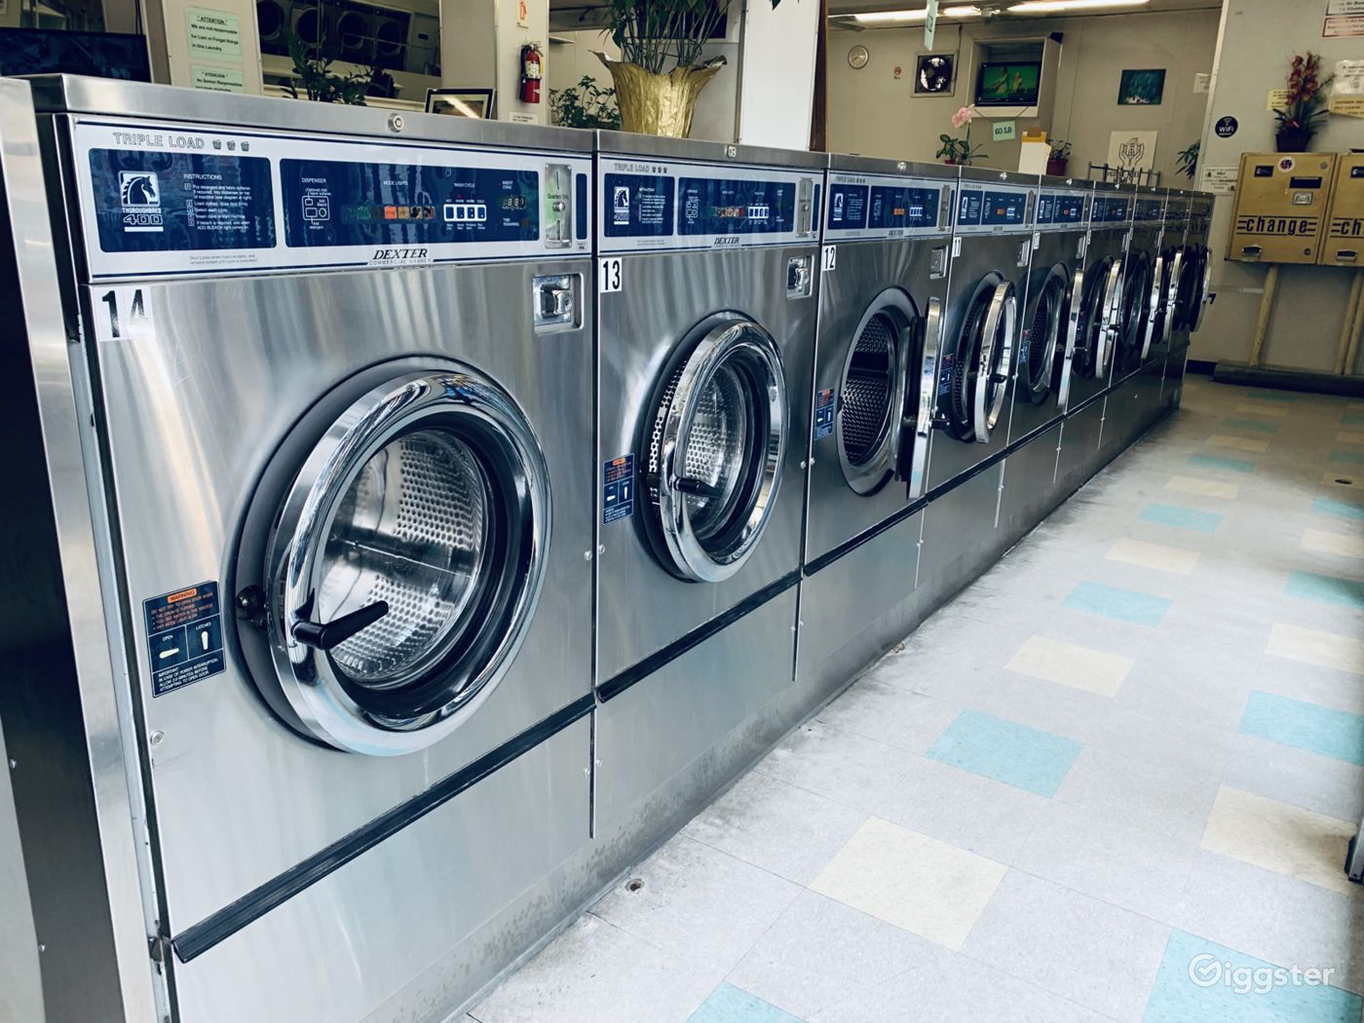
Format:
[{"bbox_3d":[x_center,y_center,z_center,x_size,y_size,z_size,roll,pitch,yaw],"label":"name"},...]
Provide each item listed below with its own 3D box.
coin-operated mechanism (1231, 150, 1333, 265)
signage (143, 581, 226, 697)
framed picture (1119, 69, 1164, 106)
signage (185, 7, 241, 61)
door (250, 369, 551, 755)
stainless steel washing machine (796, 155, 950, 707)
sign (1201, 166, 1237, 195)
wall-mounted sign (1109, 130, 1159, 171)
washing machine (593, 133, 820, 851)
[{"bbox_3d":[4.446,-2.249,7.599,0.588,0.763,0.320,12,20,32],"label":"coin-operated mechanism"},{"bbox_3d":[-0.554,0.142,1.147,0.004,0.113,0.088,12,20,32],"label":"signage"},{"bbox_3d":[4.363,-4.024,9.722,0.385,0.312,0.020,12,20,32],"label":"framed picture"},{"bbox_3d":[-2.245,-2.289,4.924,0.008,0.219,0.279,12,20,32],"label":"signage"},{"bbox_3d":[-0.326,0.075,1.369,0.130,0.525,0.525,10,19,27],"label":"door"},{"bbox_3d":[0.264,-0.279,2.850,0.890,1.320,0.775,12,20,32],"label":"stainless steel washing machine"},{"bbox_3d":[4.160,-2.563,7.911,0.272,0.216,0.008,12,20,32],"label":"sign"},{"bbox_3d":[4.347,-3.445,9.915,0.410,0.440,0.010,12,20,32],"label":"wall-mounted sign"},{"bbox_3d":[-0.185,-0.099,2.232,0.870,1.320,0.775,12,20,32],"label":"washing machine"}]

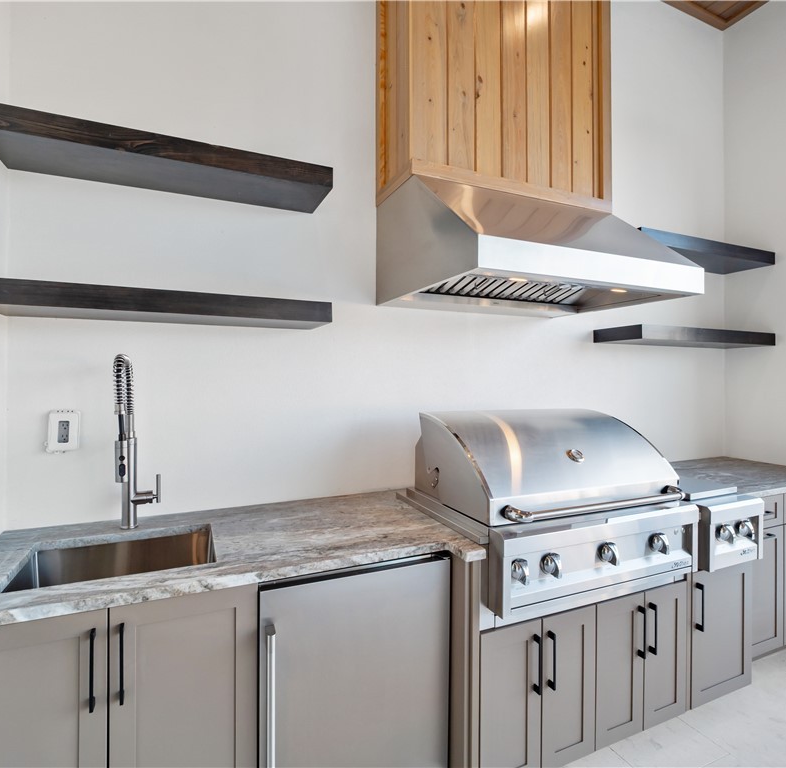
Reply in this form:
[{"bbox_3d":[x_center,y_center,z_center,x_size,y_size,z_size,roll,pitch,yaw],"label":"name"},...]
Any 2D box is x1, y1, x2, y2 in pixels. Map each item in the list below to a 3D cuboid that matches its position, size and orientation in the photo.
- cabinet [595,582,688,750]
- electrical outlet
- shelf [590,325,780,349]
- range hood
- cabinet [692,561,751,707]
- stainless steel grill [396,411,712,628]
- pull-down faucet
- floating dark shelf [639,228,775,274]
[{"bbox_3d":[0.862,1.091,1.880,0.499,0.545,0.573,0,0,-22],"label":"cabinet"},{"bbox_3d":[-1.220,0.175,1.531,0.088,0.150,0.035,0,0,-22],"label":"electrical outlet"},{"bbox_3d":[1.849,-0.284,2.591,1.216,0.075,0.286,0,0,-22],"label":"shelf"},{"bbox_3d":[0.601,-0.608,1.846,1.078,0.475,0.767,0,0,-22],"label":"range hood"},{"bbox_3d":[1.315,1.083,2.057,0.405,0.562,0.573,0,0,-22],"label":"cabinet"},{"bbox_3d":[0.615,0.431,1.763,0.932,0.618,0.703,0,0,-22],"label":"stainless steel grill"},{"bbox_3d":[-0.889,0.213,1.439,0.123,0.630,0.295,0,0,-22],"label":"pull-down faucet"},{"bbox_3d":[1.850,-0.810,2.590,1.216,0.073,0.286,0,0,-22],"label":"floating dark shelf"}]

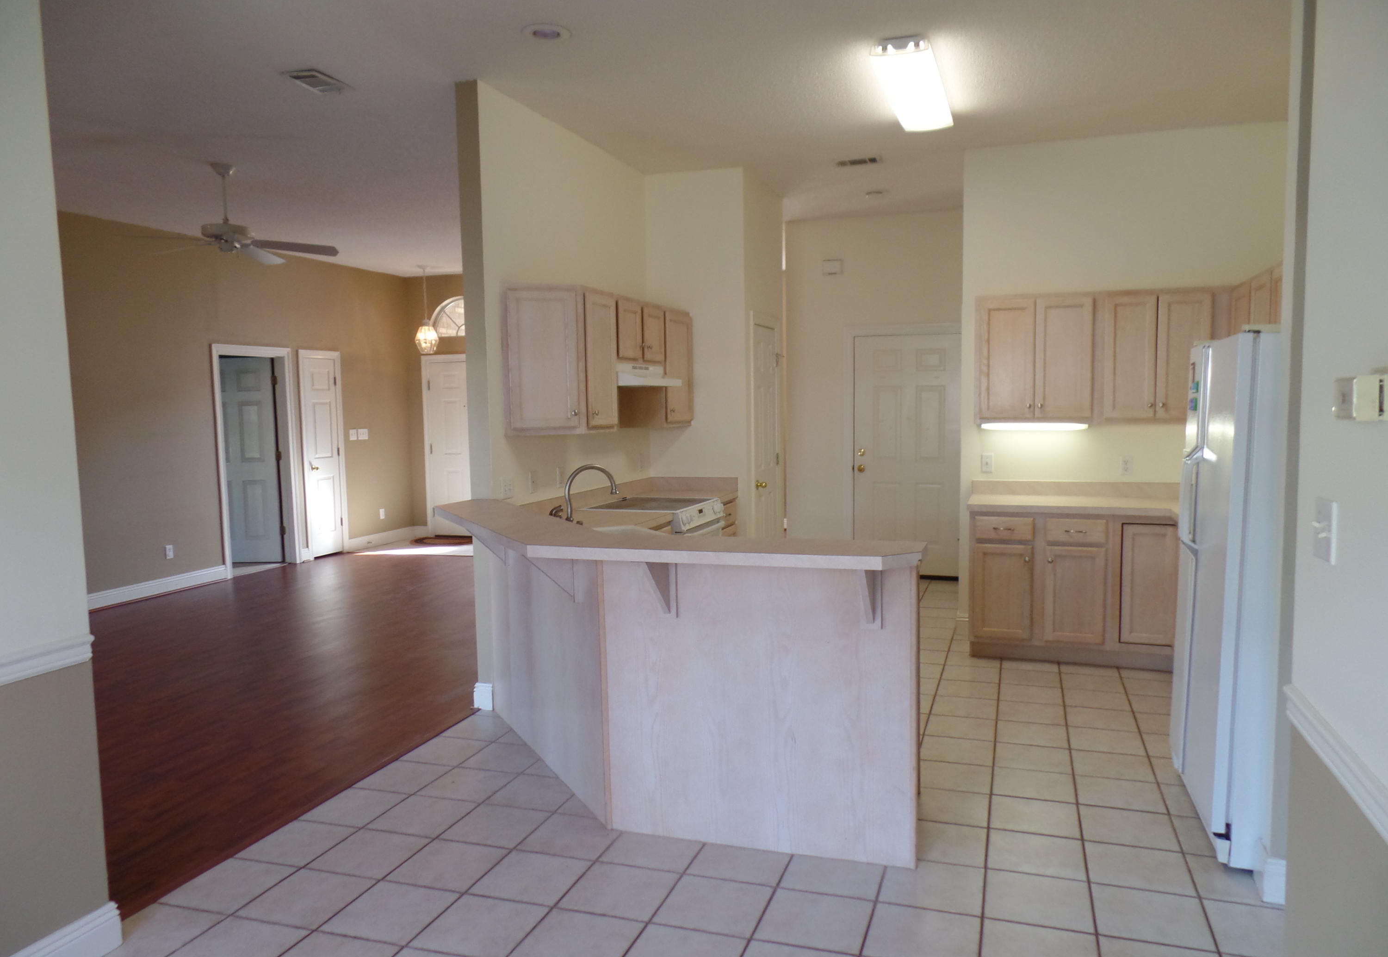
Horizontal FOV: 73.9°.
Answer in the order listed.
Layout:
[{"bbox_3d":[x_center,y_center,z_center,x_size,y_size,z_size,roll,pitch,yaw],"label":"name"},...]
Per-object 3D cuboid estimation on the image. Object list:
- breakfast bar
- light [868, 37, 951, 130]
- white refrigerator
[{"bbox_3d":[-0.207,0.695,3.605,2.240,1.065,1.280,1,5,19],"label":"breakfast bar"},{"bbox_3d":[1.059,-1.869,4.388,0.260,0.090,1.200,1,5,19],"label":"light"},{"bbox_3d":[2.149,0.357,3.167,0.780,1.700,0.820,1,5,19],"label":"white refrigerator"}]

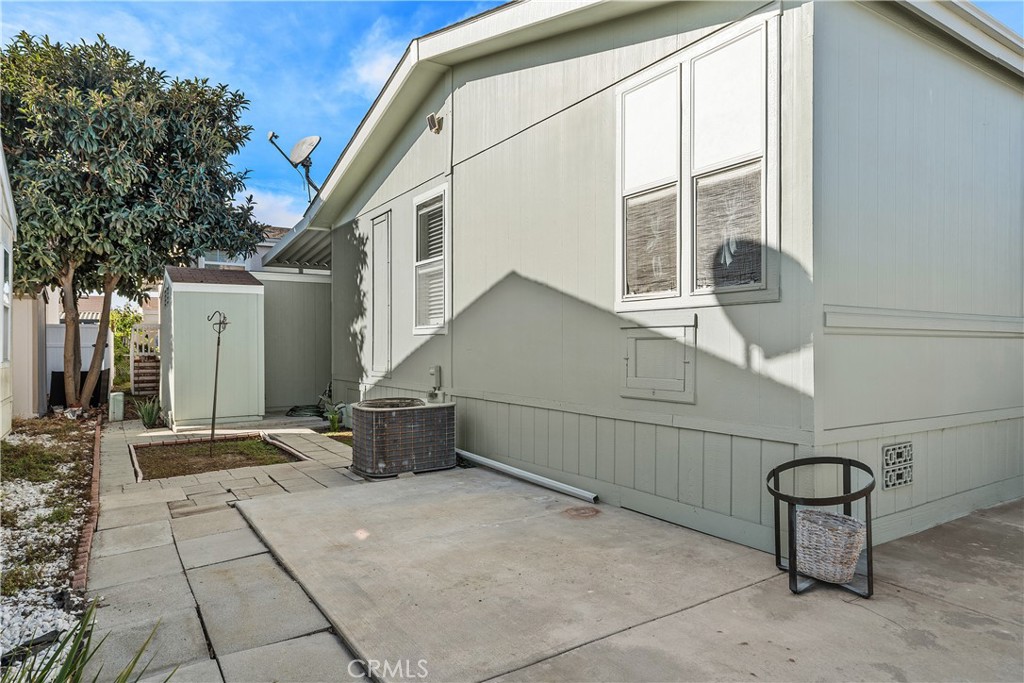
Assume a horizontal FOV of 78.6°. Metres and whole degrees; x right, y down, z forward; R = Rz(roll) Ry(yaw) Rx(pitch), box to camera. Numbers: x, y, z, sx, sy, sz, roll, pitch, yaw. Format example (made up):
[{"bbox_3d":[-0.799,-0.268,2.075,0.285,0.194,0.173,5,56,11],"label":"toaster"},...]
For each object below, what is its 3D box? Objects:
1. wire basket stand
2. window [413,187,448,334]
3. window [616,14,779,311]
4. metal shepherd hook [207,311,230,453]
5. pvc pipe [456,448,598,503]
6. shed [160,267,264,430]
[{"bbox_3d":[1.521,0.924,3.082,0.475,0.530,0.475,0,-1,-33],"label":"wire basket stand"},{"bbox_3d":[-0.938,-0.919,7.266,0.100,1.650,0.920,0,-1,-33],"label":"window"},{"bbox_3d":[1.148,-1.035,4.053,0.100,1.640,1.330,0,-1,-33],"label":"window"},{"bbox_3d":[-3.219,0.456,6.800,0.260,1.570,0.200,3,-1,-19],"label":"metal shepherd hook"},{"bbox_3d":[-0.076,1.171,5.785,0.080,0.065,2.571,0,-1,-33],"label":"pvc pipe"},{"bbox_3d":[-4.844,0.045,10.079,1.252,2.411,1.800,0,-1,-34],"label":"shed"}]

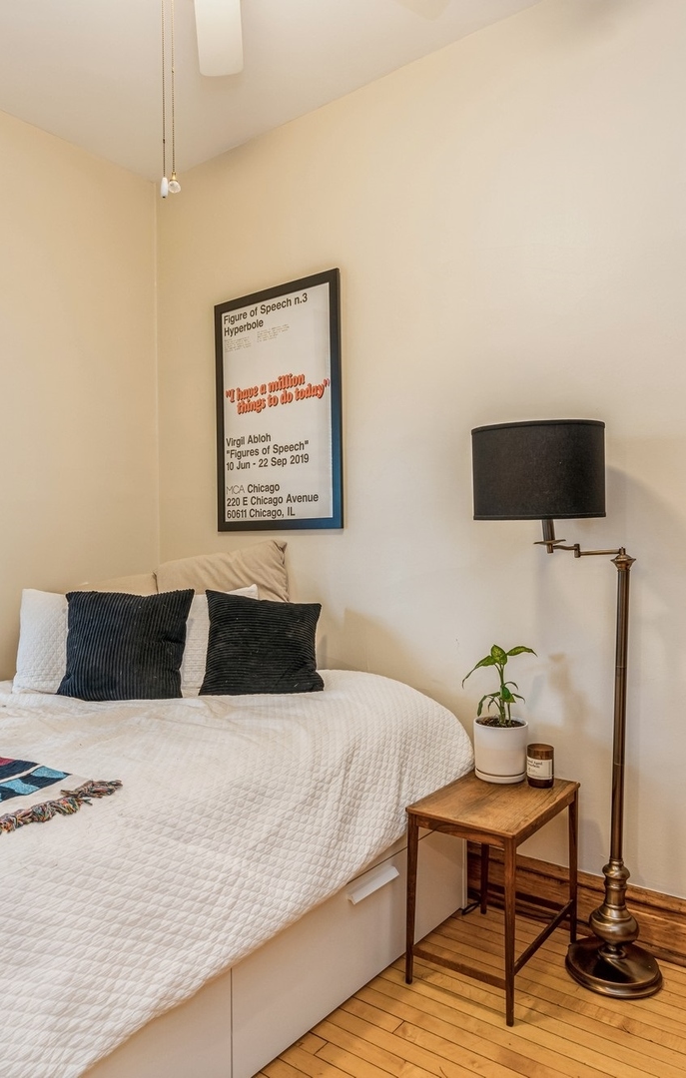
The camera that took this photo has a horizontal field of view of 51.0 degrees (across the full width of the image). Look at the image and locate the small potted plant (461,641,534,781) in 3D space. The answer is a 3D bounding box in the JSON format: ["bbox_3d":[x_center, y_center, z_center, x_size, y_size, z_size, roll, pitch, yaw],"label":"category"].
[{"bbox_3d":[0.479,0.526,2.205,0.215,0.403,0.200,0,0,12],"label":"small potted plant"}]

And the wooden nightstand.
[{"bbox_3d":[0.435,0.957,2.012,0.299,0.455,0.468,0,0,38],"label":"wooden nightstand"}]

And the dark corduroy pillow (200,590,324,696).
[{"bbox_3d":[-0.294,0.378,2.590,0.430,0.400,0.140,0,-30,-12],"label":"dark corduroy pillow"}]

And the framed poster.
[{"bbox_3d":[-0.271,-0.528,2.938,0.690,0.988,0.025,0,0,38],"label":"framed poster"}]

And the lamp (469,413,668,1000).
[{"bbox_3d":[0.615,0.442,1.974,0.498,1.488,0.353,0,0,1],"label":"lamp"}]

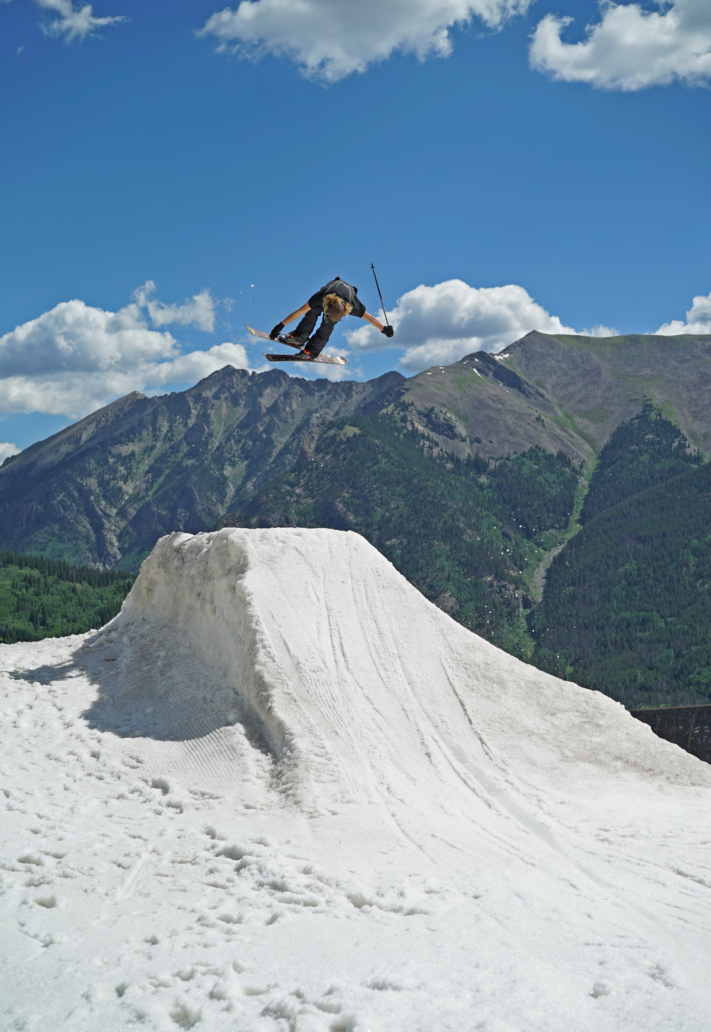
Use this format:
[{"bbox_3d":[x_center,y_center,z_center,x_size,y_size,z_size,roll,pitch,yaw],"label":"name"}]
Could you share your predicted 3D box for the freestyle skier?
[{"bbox_3d":[-0.265,-2.204,18.200,1.400,0.950,0.880,-1,-3,18],"label":"freestyle skier"}]

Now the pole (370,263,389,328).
[{"bbox_3d":[0.288,-2.428,18.200,0.060,0.900,0.060,-14,0,0],"label":"pole"}]

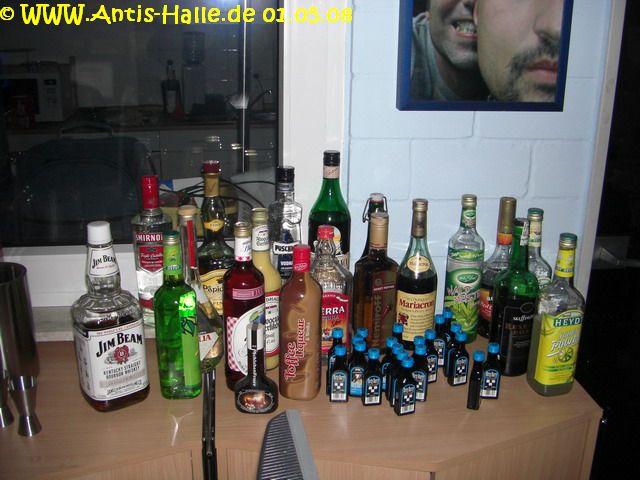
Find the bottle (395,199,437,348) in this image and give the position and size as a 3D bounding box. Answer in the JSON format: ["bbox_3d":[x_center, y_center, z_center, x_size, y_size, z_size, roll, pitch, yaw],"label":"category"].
[{"bbox_3d":[0.191,0.066,1.378,0.077,0.294,0.077,1,18,0],"label":"bottle"}]

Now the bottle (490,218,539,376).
[{"bbox_3d":[0.358,0.103,1.279,0.078,0.285,0.078,-3,17,-13],"label":"bottle"}]

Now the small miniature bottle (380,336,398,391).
[{"bbox_3d":[0.124,0.217,1.224,0.030,0.097,0.019,2,18,5],"label":"small miniature bottle"}]

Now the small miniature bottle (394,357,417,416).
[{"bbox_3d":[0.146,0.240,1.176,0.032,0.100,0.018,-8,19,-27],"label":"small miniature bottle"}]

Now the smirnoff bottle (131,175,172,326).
[{"bbox_3d":[-0.329,0.024,1.405,0.076,0.302,0.076,-3,17,-12],"label":"smirnoff bottle"}]

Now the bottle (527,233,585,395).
[{"bbox_3d":[0.415,0.126,1.217,0.072,0.277,0.071,-4,17,-16],"label":"bottle"}]

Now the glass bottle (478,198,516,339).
[{"bbox_3d":[0.372,0.056,1.427,0.078,0.288,0.078,4,18,11],"label":"glass bottle"}]

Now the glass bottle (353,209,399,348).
[{"bbox_3d":[0.110,0.081,1.367,0.073,0.270,0.067,1,18,0],"label":"glass bottle"}]

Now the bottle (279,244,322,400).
[{"bbox_3d":[-0.034,0.141,1.217,0.073,0.264,0.073,0,17,0],"label":"bottle"}]

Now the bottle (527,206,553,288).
[{"bbox_3d":[0.399,0.083,1.348,0.074,0.285,0.074,-2,18,-10],"label":"bottle"}]

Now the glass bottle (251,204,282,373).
[{"bbox_3d":[-0.109,0.093,1.312,0.071,0.300,0.071,-4,17,-14],"label":"glass bottle"}]

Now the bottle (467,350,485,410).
[{"bbox_3d":[0.259,0.234,1.165,0.021,0.097,0.029,6,17,17],"label":"bottle"}]

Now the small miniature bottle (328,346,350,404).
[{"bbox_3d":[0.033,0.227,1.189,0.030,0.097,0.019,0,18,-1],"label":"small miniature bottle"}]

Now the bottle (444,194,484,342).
[{"bbox_3d":[0.301,0.059,1.445,0.075,0.296,0.075,-2,17,-8],"label":"bottle"}]

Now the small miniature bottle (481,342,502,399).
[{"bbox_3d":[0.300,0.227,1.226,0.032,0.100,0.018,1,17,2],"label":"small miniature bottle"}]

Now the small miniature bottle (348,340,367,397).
[{"bbox_3d":[0.068,0.222,1.208,0.030,0.097,0.019,4,18,11],"label":"small miniature bottle"}]

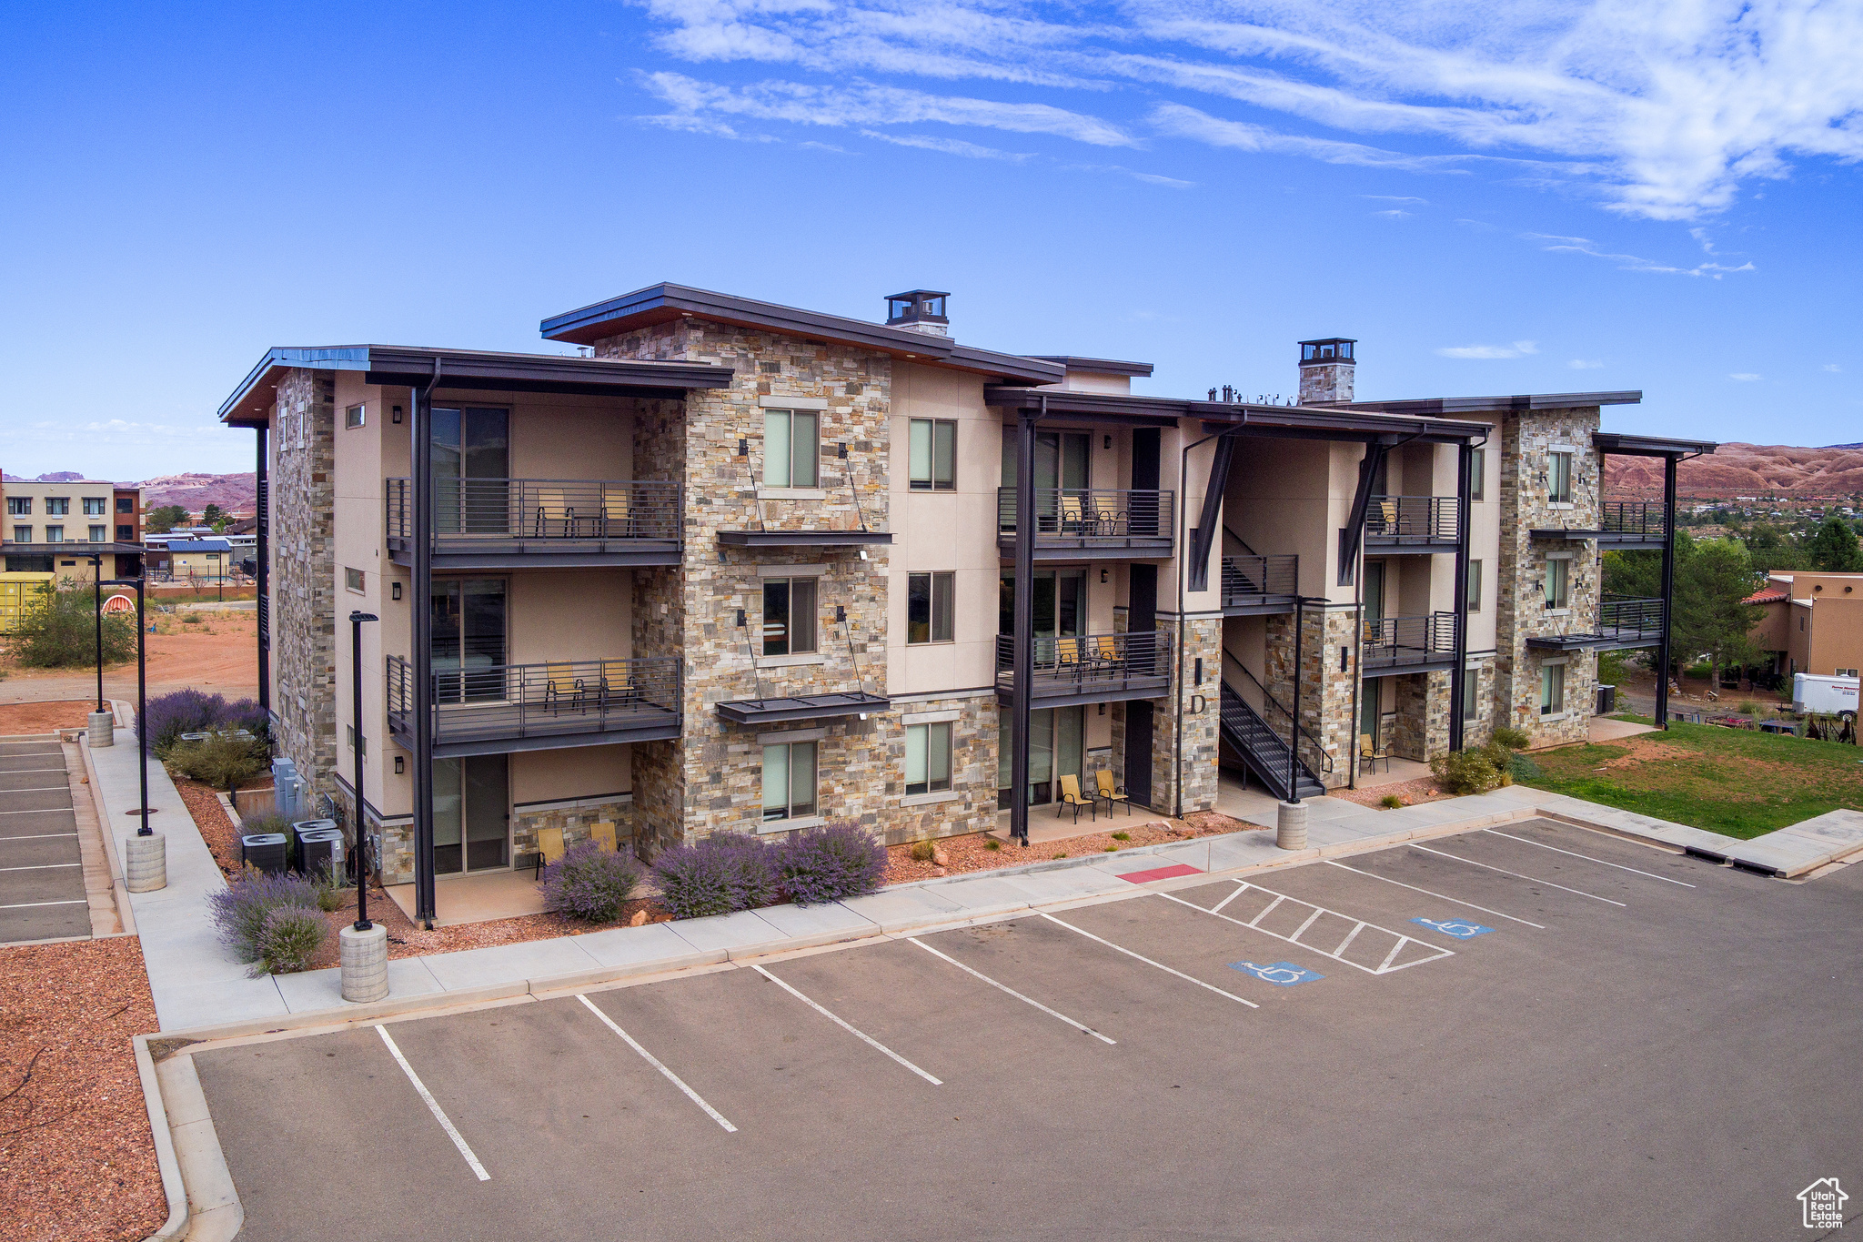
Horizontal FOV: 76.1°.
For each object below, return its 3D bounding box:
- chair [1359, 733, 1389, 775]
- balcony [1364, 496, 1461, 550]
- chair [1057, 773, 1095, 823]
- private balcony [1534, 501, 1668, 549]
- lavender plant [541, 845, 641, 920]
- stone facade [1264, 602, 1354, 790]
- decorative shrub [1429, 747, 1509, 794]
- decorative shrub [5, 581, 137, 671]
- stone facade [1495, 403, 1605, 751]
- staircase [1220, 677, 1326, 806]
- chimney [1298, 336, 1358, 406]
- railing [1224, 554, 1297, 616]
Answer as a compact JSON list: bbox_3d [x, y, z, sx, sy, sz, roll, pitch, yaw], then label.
[{"bbox_3d":[12.405,3.807,33.430,0.607,0.982,0.668,-2,5,-30],"label":"chair"},{"bbox_3d":[12.877,-2.717,32.441,3.846,1.275,0.759,-2,5,-30],"label":"balcony"},{"bbox_3d":[3.269,3.985,26.700,0.580,0.940,0.700,-2,4,-31],"label":"chair"},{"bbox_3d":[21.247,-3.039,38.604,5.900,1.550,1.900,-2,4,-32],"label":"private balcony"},{"bbox_3d":[-5.825,4.505,20.400,1.620,1.150,1.500,-1,5,-20],"label":"lavender plant"},{"bbox_3d":[9.831,1.853,30.773,1.400,4.600,1.900,-2,4,-31],"label":"stone facade"},{"bbox_3d":[13.932,3.906,31.000,1.750,1.100,1.600,-2,5,-32],"label":"decorative shrub"},{"bbox_3d":[-36.767,0.250,51.000,5.000,3.400,4.300,-3,6,-36],"label":"decorative shrub"},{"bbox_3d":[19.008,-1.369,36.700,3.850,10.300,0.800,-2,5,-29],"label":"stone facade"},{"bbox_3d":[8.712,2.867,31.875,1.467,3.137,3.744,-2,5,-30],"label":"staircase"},{"bbox_3d":[12.398,-7.826,37.300,0.920,2.000,1.500,-2,5,-29],"label":"chimney"},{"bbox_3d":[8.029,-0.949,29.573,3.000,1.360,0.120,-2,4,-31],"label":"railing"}]

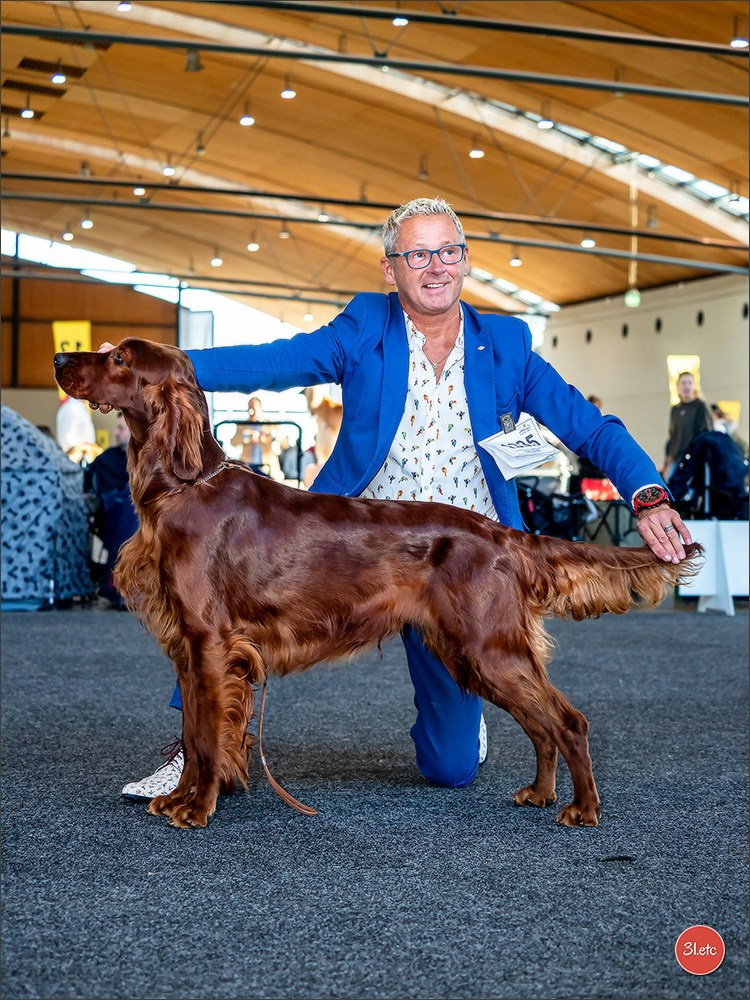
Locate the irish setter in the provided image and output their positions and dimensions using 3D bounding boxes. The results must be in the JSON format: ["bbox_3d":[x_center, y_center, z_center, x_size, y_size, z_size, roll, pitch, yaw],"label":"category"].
[{"bbox_3d":[0.005,0.153,4.380,1.220,0.905,0.280,0,0,-5],"label":"irish setter"}]

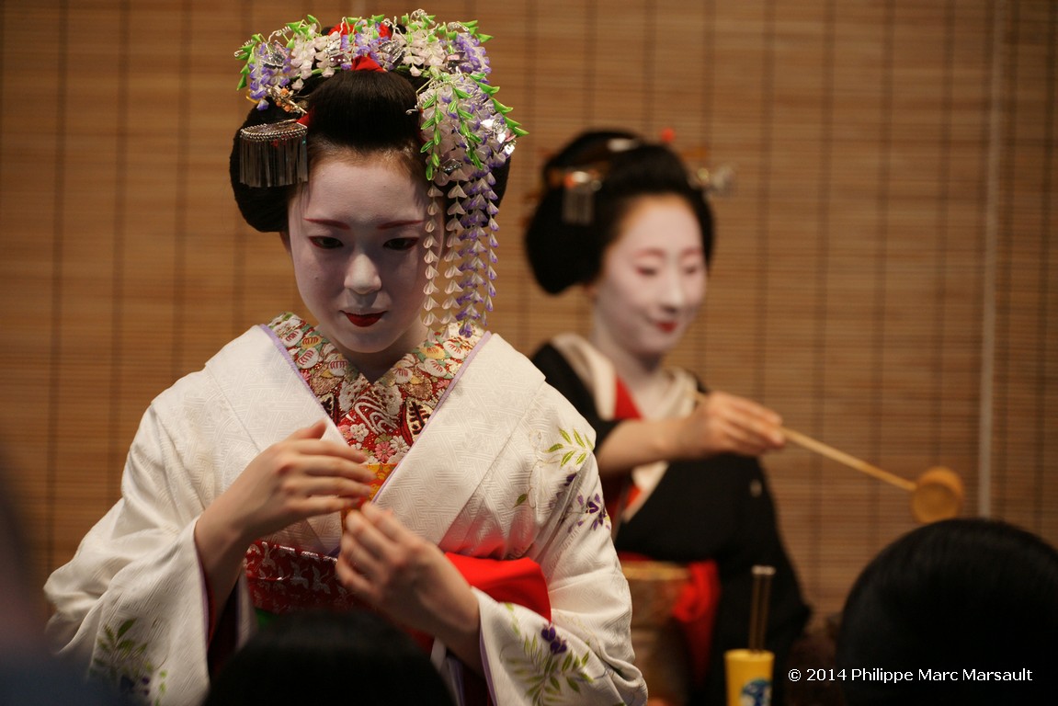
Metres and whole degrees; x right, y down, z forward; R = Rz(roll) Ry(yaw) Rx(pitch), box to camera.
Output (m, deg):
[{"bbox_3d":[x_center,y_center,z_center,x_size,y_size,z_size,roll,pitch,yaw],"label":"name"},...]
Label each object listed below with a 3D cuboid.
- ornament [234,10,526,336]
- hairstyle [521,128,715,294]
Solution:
[{"bbox_3d":[-0.127,-0.154,5.030,0.248,0.272,0.160,1,7,4],"label":"ornament"},{"bbox_3d":[0.100,-0.155,6.500,0.210,0.185,0.210,-1,6,-31],"label":"hairstyle"}]

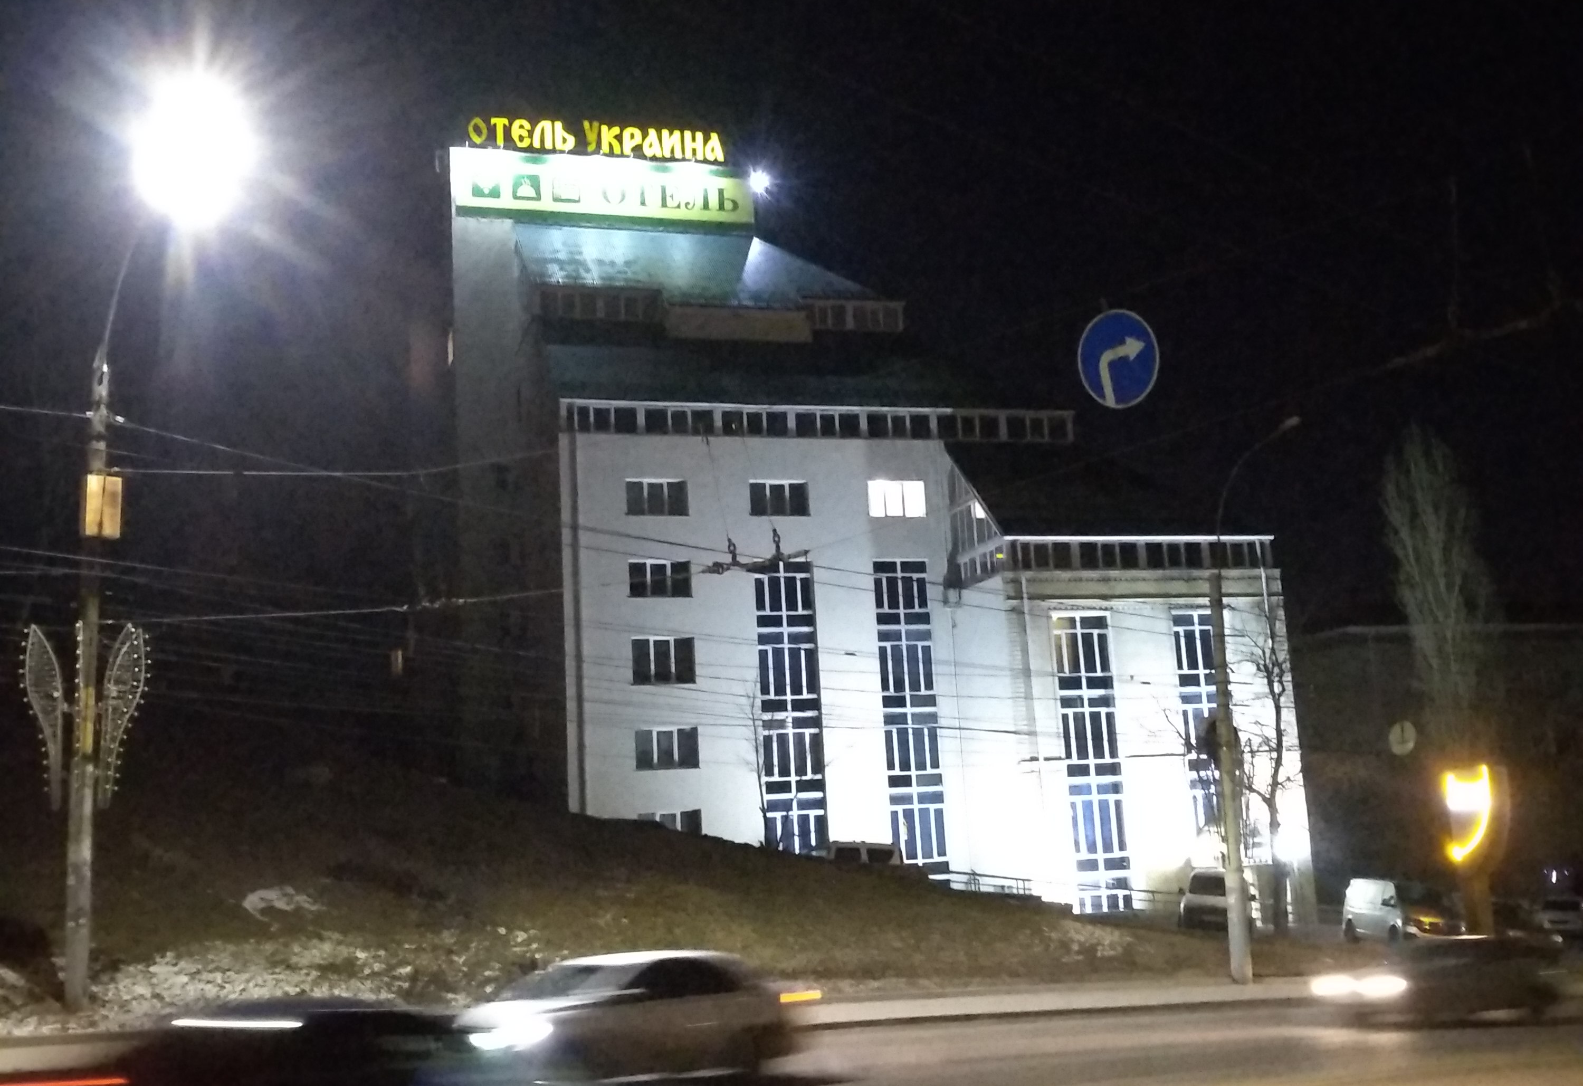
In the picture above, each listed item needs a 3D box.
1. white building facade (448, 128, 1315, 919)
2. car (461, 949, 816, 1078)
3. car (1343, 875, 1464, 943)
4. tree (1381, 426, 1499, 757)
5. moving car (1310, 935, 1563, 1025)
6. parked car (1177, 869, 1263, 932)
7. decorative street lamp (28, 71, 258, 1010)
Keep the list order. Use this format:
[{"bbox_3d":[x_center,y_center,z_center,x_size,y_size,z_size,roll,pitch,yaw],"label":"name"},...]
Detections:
[{"bbox_3d":[1.286,-1.472,58.394,30.700,36.000,20.000,0,-11,-16],"label":"white building facade"},{"bbox_3d":[-2.023,6.198,17.600,4.450,1.470,1.770,9,-17,-29],"label":"car"},{"bbox_3d":[19.037,11.484,41.800,1.900,1.960,4.800,-1,-13,0],"label":"car"},{"bbox_3d":[25.600,4.634,52.000,3.800,17.500,3.800,-3,-11,0],"label":"tree"},{"bbox_3d":[12.416,8.436,25.800,4.400,1.480,1.770,8,-17,-25],"label":"moving car"},{"bbox_3d":[12.281,10.293,38.500,1.870,1.850,4.500,-5,-13,16],"label":"parked car"},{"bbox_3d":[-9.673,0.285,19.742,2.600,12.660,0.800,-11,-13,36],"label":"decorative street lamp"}]

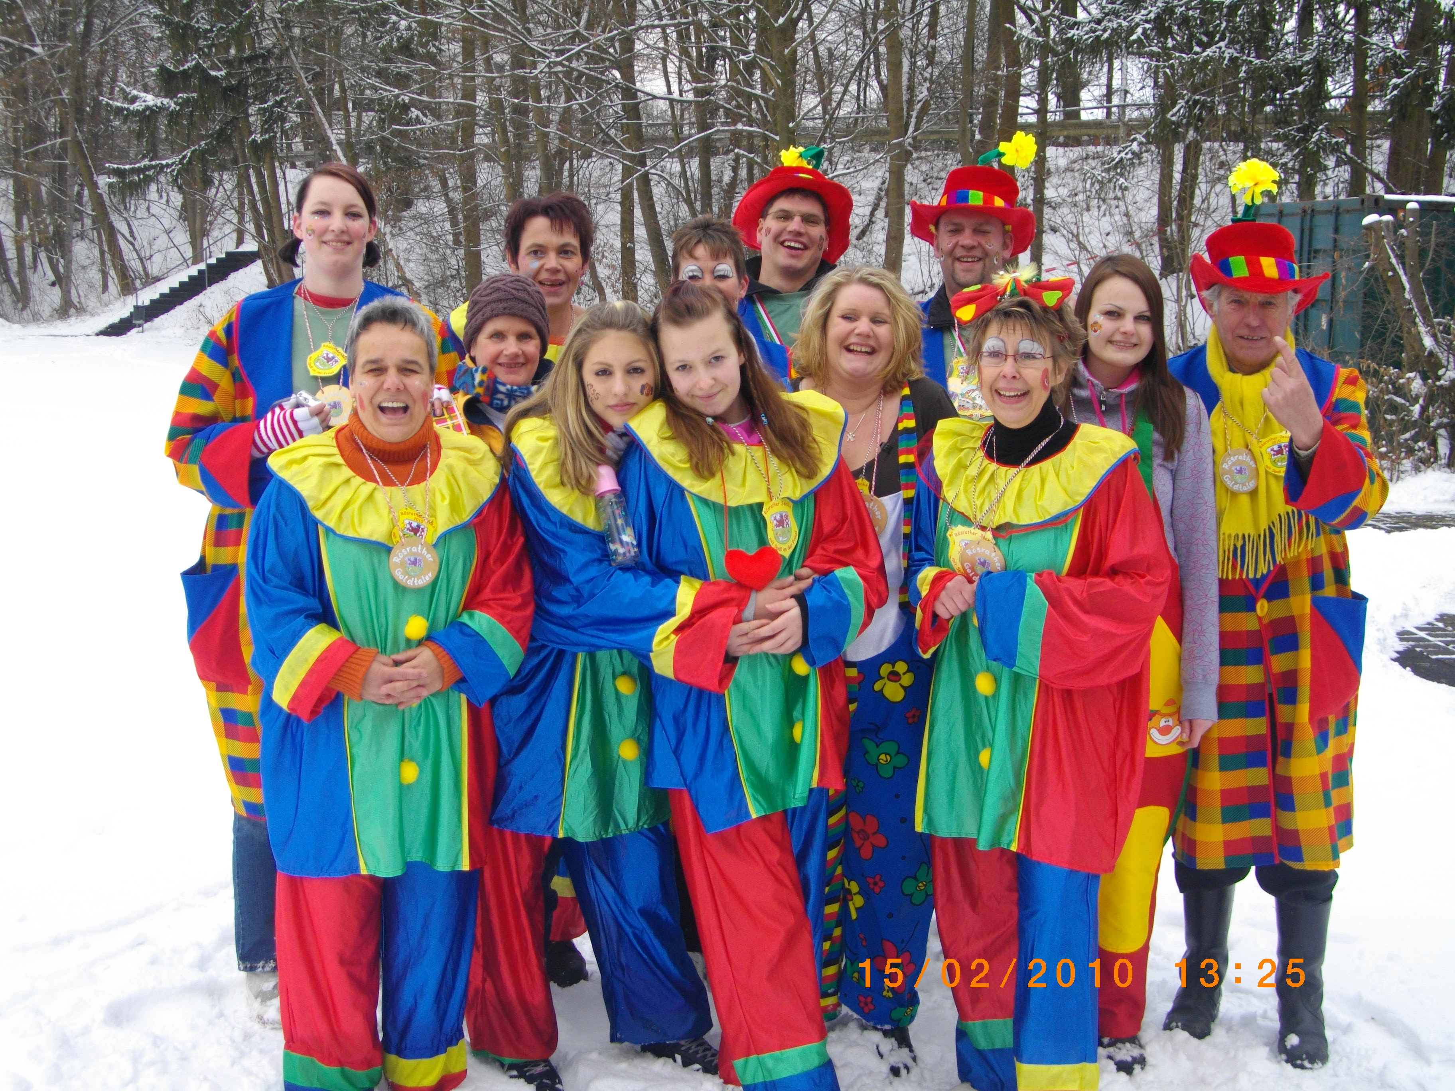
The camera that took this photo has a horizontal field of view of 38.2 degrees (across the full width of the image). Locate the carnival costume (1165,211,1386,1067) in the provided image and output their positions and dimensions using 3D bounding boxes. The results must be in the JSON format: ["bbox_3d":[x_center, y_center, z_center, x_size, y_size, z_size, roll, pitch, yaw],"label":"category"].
[{"bbox_3d":[1.105,0.176,4.358,0.500,1.770,0.420,2,7,13],"label":"carnival costume"}]

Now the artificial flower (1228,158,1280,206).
[{"bbox_3d":[1.043,-0.720,4.163,0.100,0.090,0.075,1,7,5],"label":"artificial flower"}]

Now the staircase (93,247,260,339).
[{"bbox_3d":[-14.471,-6.693,55.599,1.600,2.200,4.300,6,9,39],"label":"staircase"}]

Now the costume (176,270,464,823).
[{"bbox_3d":[-0.882,-0.011,4.526,0.600,1.130,0.420,-1,7,-11],"label":"costume"}]

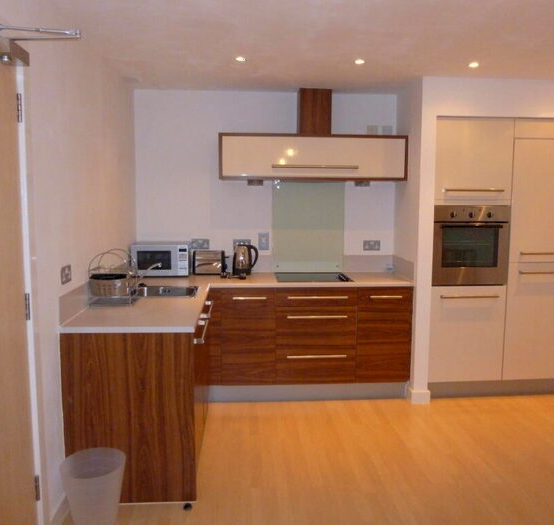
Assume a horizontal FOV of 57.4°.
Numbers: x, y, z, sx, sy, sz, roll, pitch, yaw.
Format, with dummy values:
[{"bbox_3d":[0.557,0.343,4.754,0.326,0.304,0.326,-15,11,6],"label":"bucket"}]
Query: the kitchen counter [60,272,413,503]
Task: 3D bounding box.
[{"bbox_3d":[-0.007,0.637,3.365,2.120,0.890,1.880,0,6,-4],"label":"kitchen counter"}]

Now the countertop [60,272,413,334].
[{"bbox_3d":[-0.006,0.211,3.319,2.120,0.032,1.880,0,6,-4],"label":"countertop"}]

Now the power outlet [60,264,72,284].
[{"bbox_3d":[-0.992,0.057,2.400,0.012,0.086,0.140,0,6,-4],"label":"power outlet"}]

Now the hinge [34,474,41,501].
[{"bbox_3d":[-0.963,0.898,2.024,0.018,0.107,0.030,0,6,-4],"label":"hinge"}]

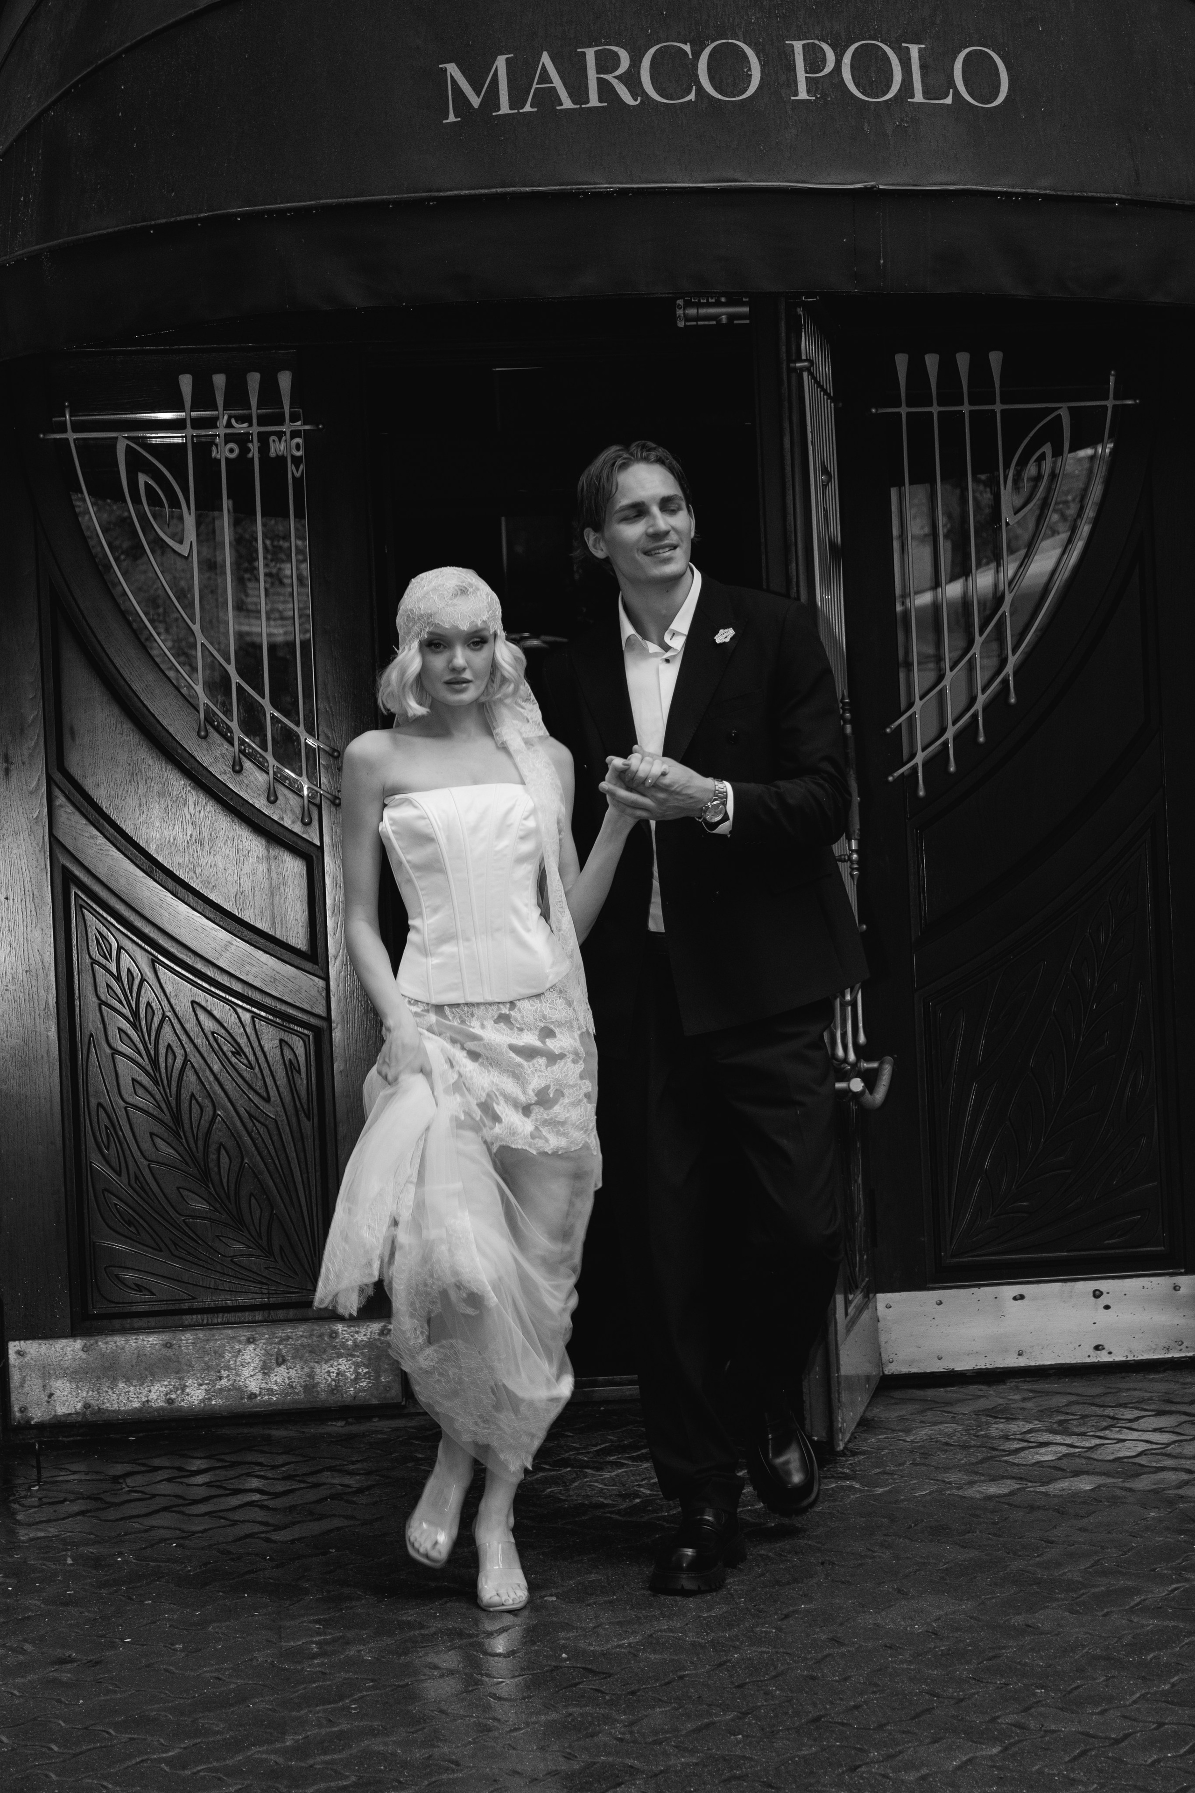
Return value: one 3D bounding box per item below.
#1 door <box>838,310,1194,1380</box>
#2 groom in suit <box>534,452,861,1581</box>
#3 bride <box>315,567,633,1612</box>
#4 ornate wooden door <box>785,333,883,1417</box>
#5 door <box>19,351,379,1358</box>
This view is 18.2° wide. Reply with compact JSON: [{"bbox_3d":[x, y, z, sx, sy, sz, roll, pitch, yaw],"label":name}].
[{"bbox_3d":[0.989,-0.117,8.281,0.830,2.310,0.080,-3,1,-6],"label":"door"},{"bbox_3d":[0.183,0.183,6.363,0.560,1.890,0.550,-2,1,6],"label":"groom in suit"},{"bbox_3d":[-0.205,0.302,6.174,0.520,1.690,0.500,-2,1,1],"label":"bride"},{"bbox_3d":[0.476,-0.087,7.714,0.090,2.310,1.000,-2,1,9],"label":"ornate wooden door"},{"bbox_3d":[-0.883,-0.033,8.092,0.830,2.310,0.080,-3,1,-6],"label":"door"}]

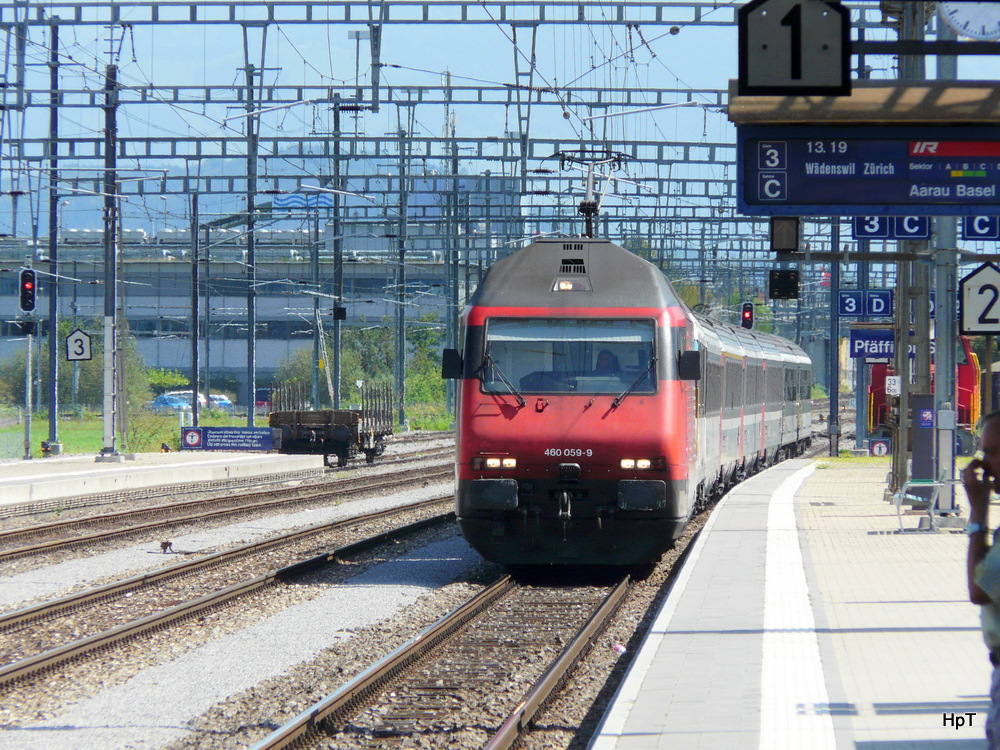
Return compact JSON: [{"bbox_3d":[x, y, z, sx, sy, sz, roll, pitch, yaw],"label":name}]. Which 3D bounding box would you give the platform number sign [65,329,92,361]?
[{"bbox_3d":[-11.375,-0.808,278.000,0.700,0.880,0.050,0,0,-2],"label":"platform number sign"}]

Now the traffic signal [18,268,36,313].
[{"bbox_3d":[-17.091,-3.057,372.000,0.630,1.560,0.320,0,0,-3],"label":"traffic signal"}]

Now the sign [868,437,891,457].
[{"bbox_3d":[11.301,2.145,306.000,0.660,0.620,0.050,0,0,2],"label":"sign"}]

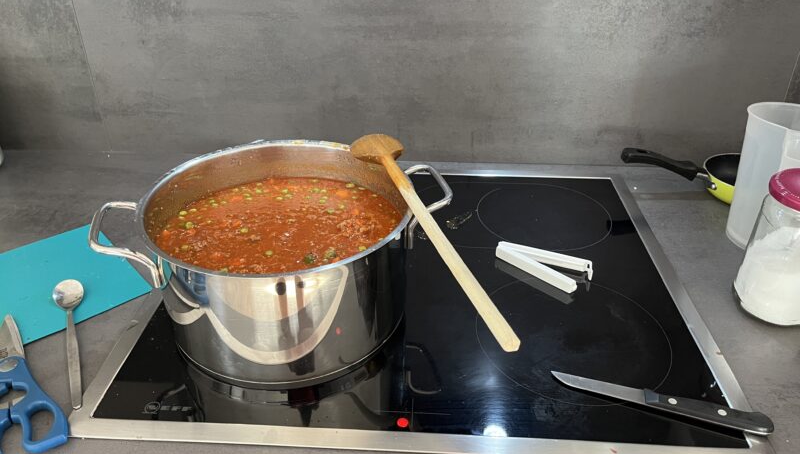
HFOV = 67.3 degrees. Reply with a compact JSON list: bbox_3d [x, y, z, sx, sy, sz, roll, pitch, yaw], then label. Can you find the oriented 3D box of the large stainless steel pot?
[{"bbox_3d":[-0.119,0.025,0.634,0.347,0.131,0.271,-9,33,-13],"label":"large stainless steel pot"}]

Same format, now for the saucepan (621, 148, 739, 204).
[{"bbox_3d":[0.437,-0.076,0.858,0.253,0.066,0.126,2,32,3],"label":"saucepan"}]

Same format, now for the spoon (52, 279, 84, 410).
[{"bbox_3d":[-0.330,0.109,0.604,0.033,0.018,0.199,-15,37,-22],"label":"spoon"}]

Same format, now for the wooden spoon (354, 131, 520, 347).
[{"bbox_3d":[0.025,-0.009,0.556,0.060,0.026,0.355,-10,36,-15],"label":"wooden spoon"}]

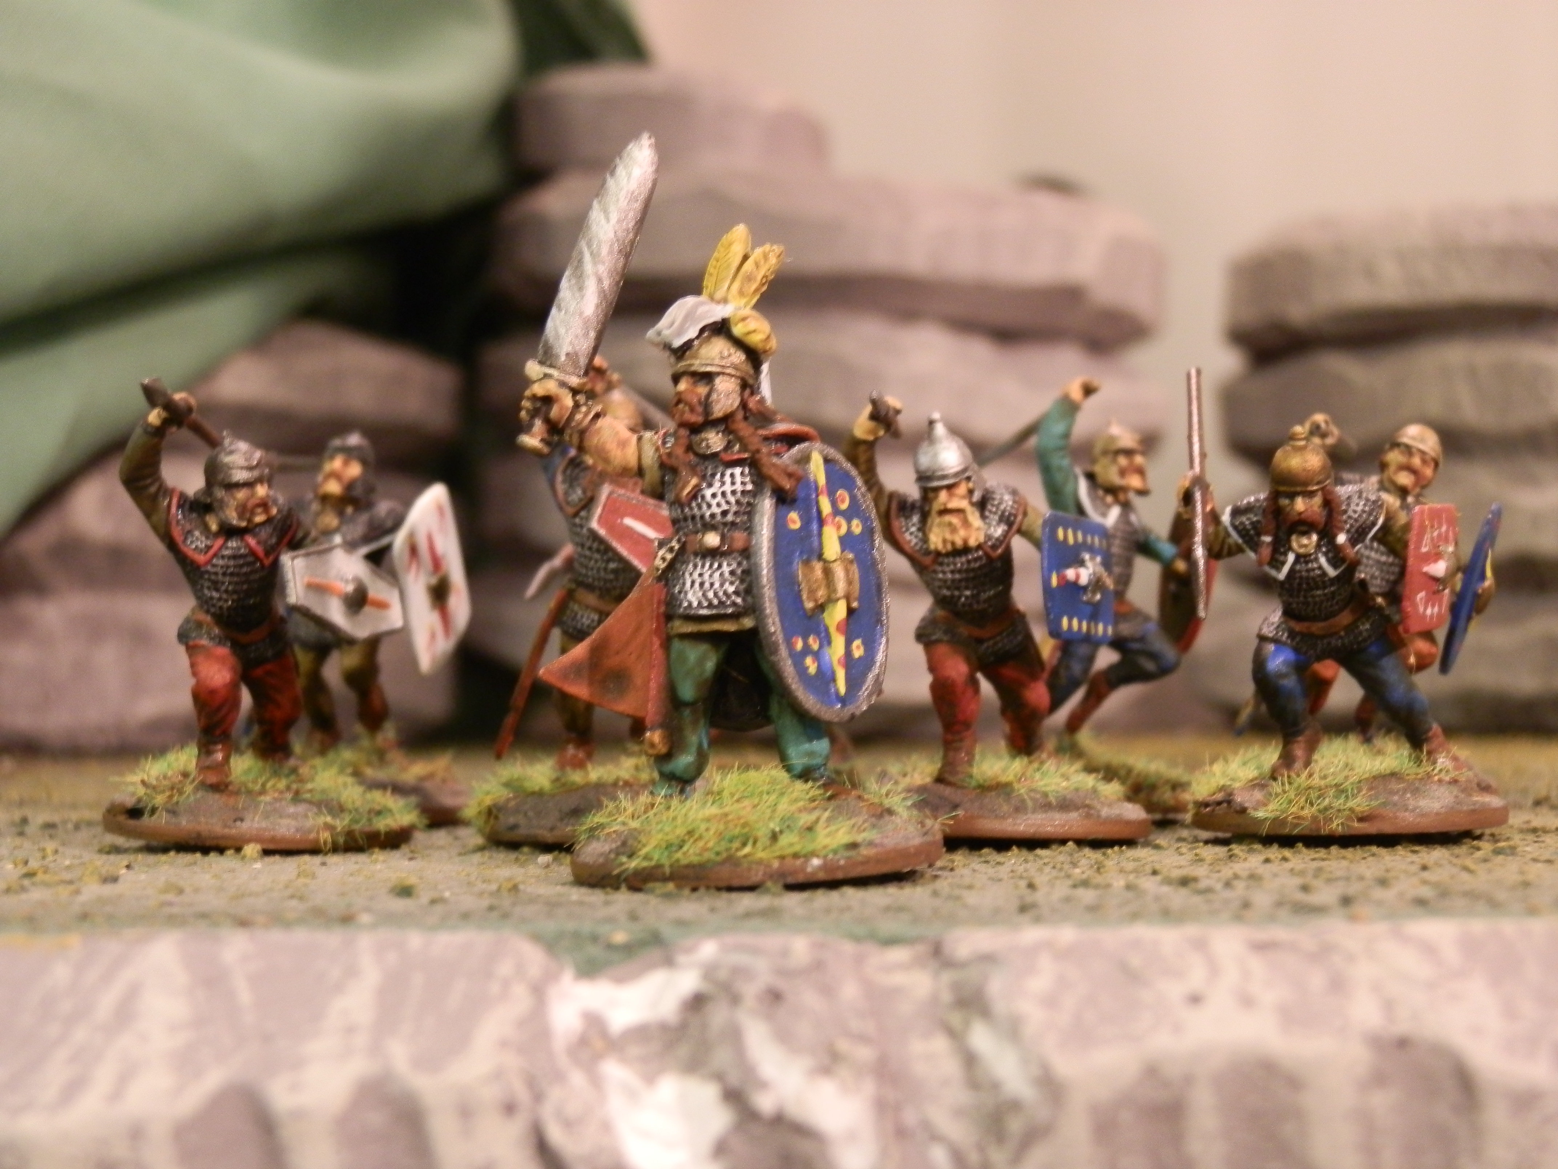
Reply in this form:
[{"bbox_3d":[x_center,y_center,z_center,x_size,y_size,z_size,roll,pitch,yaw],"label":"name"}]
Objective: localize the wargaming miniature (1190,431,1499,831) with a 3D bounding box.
[{"bbox_3d":[0.045,0.003,0.216,0.025,0.033,0.025,0,0,10],"label":"wargaming miniature"}]

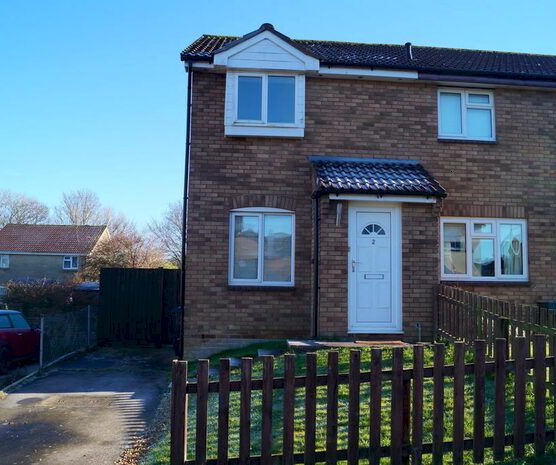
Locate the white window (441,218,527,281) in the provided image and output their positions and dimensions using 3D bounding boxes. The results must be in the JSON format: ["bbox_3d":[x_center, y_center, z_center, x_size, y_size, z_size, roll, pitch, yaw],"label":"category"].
[{"bbox_3d":[3.884,0.319,9.879,1.713,1.185,0.100,2,-6,-6],"label":"white window"}]

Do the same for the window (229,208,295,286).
[{"bbox_3d":[-0.289,0.249,9.444,1.191,1.419,0.100,2,-6,-6],"label":"window"}]

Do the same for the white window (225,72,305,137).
[{"bbox_3d":[-0.233,-2.331,9.528,1.452,1.186,0.160,2,-6,-6],"label":"white window"}]

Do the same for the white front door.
[{"bbox_3d":[1.599,0.568,8.632,0.911,2.127,0.100,2,-6,-6],"label":"white front door"}]

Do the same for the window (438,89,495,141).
[{"bbox_3d":[3.636,-2.268,10.114,1.154,0.995,0.100,2,-6,-6],"label":"window"}]

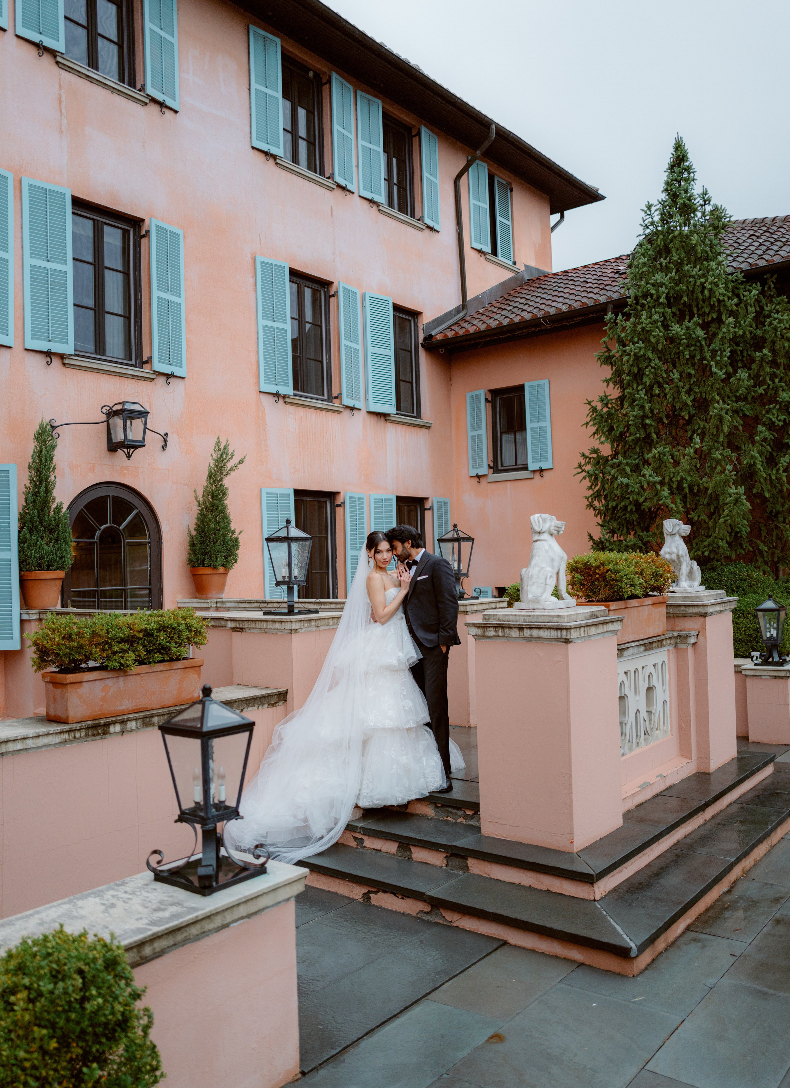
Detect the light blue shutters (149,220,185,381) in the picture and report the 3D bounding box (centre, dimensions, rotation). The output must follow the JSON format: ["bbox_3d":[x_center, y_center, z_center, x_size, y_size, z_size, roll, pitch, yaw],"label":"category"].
[{"bbox_3d":[-2.535,-2.731,10.314,0.045,1.677,0.487,-2,-1,30],"label":"light blue shutters"}]

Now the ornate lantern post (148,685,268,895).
[{"bbox_3d":[-0.708,0.892,3.499,0.330,0.720,0.330,-2,-1,37],"label":"ornate lantern post"}]

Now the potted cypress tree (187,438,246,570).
[{"bbox_3d":[-2.084,-0.470,10.750,0.600,1.530,0.620,-2,-1,0],"label":"potted cypress tree"}]

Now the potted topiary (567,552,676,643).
[{"bbox_3d":[1.573,0.359,6.457,0.420,0.600,1.250,-2,-1,37],"label":"potted topiary"}]

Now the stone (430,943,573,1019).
[{"bbox_3d":[0.529,2.065,4.317,0.425,0.040,0.690,-2,-1,38],"label":"stone"}]

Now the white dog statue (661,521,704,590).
[{"bbox_3d":[2.267,0.089,7.335,0.260,0.580,0.390,-2,-1,37],"label":"white dog statue"}]

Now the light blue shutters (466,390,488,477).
[{"bbox_3d":[1.309,-1.738,14.541,0.045,1.327,0.390,-1,-1,-41],"label":"light blue shutters"}]

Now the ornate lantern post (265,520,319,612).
[{"bbox_3d":[-0.813,0.179,7.190,0.320,0.745,0.320,-2,-1,38],"label":"ornate lantern post"}]

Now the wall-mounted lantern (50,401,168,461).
[{"bbox_3d":[-2.826,-1.164,9.648,0.400,0.610,1.460,-2,-1,37],"label":"wall-mounted lantern"}]

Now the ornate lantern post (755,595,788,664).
[{"bbox_3d":[3.785,0.867,9.312,0.320,0.720,0.320,-2,-1,37],"label":"ornate lantern post"}]

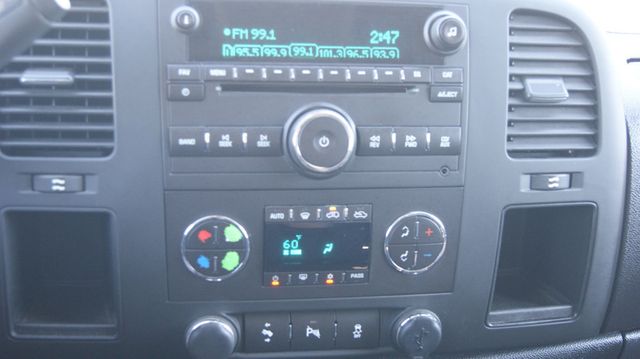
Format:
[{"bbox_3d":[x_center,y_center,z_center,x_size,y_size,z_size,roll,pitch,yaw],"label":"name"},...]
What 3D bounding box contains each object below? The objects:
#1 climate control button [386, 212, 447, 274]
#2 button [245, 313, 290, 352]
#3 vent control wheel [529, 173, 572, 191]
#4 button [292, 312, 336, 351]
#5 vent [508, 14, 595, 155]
[{"bbox_3d":[0.066,0.044,0.520,0.042,0.043,0.010,0,14,-7],"label":"climate control button"},{"bbox_3d":[-0.036,0.104,0.526,0.030,0.028,0.011,0,15,-7],"label":"button"},{"bbox_3d":[0.161,0.002,0.532,0.030,0.012,0.010,-3,13,-16],"label":"vent control wheel"},{"bbox_3d":[-0.005,0.104,0.530,0.030,0.028,0.011,0,15,-7],"label":"button"},{"bbox_3d":[0.156,-0.066,0.525,0.063,0.098,0.025,-3,13,-16],"label":"vent"}]

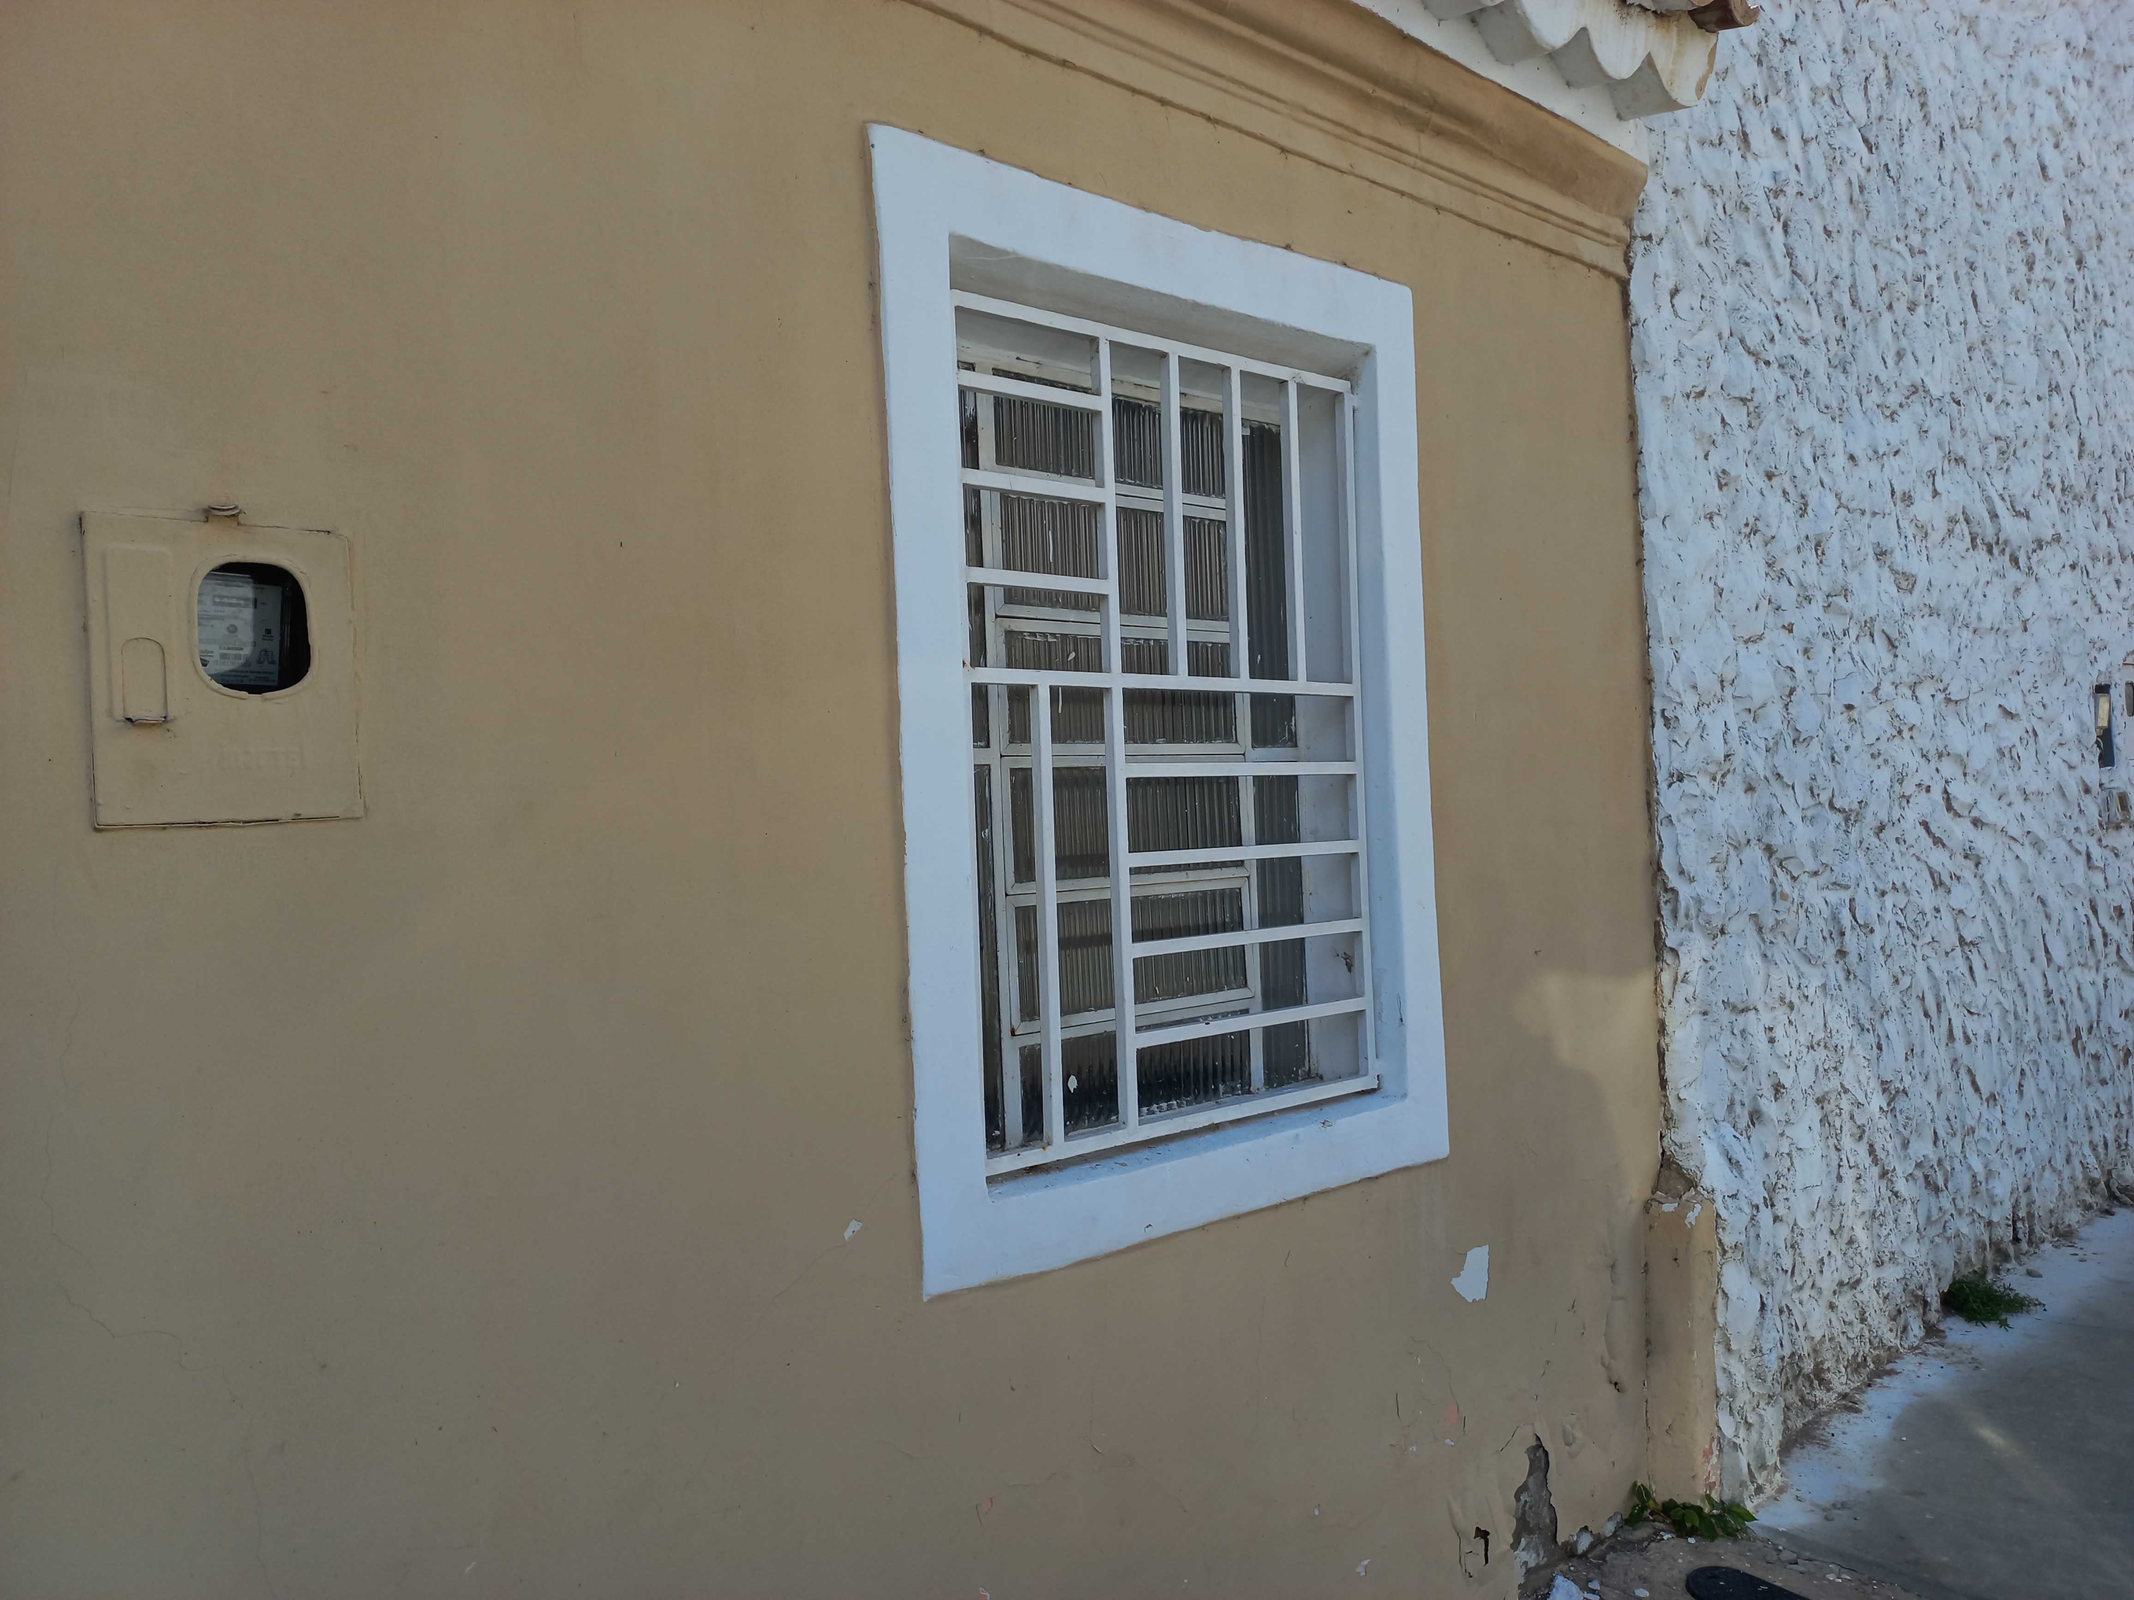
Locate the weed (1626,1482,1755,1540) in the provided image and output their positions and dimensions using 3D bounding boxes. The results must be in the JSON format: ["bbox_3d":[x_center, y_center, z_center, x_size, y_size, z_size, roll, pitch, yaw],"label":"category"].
[{"bbox_3d":[1.083,1.218,2.687,0.126,0.065,0.168,-2,-1,-40],"label":"weed"}]

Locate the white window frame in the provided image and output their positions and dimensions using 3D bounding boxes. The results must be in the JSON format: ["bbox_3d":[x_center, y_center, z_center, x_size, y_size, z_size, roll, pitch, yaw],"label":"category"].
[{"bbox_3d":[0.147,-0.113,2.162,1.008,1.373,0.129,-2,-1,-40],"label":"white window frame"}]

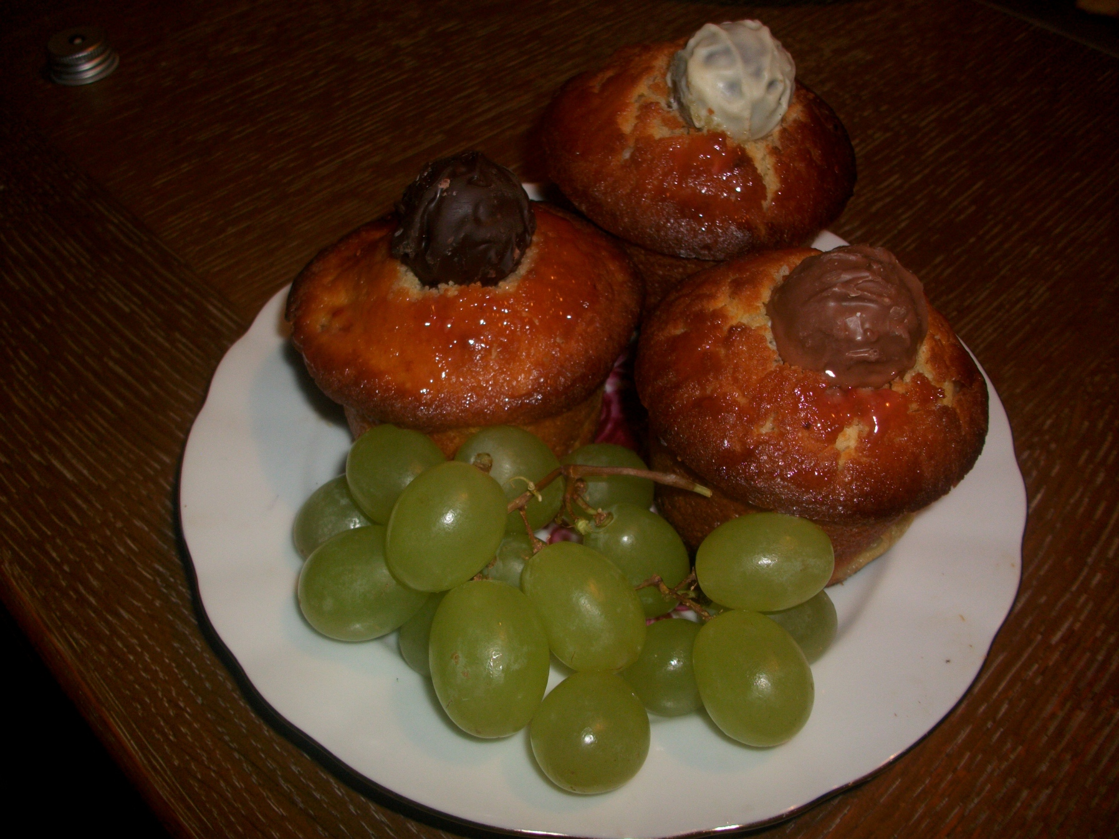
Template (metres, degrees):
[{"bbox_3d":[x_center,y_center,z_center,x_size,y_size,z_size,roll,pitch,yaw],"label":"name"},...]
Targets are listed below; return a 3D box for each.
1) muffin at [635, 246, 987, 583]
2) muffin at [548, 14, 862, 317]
[{"bbox_3d":[0.058,-0.008,0.229,0.080,0.074,0.080,19,51,13],"label":"muffin"},{"bbox_3d":[0.038,-0.067,0.272,0.083,0.086,0.083,12,48,5],"label":"muffin"}]

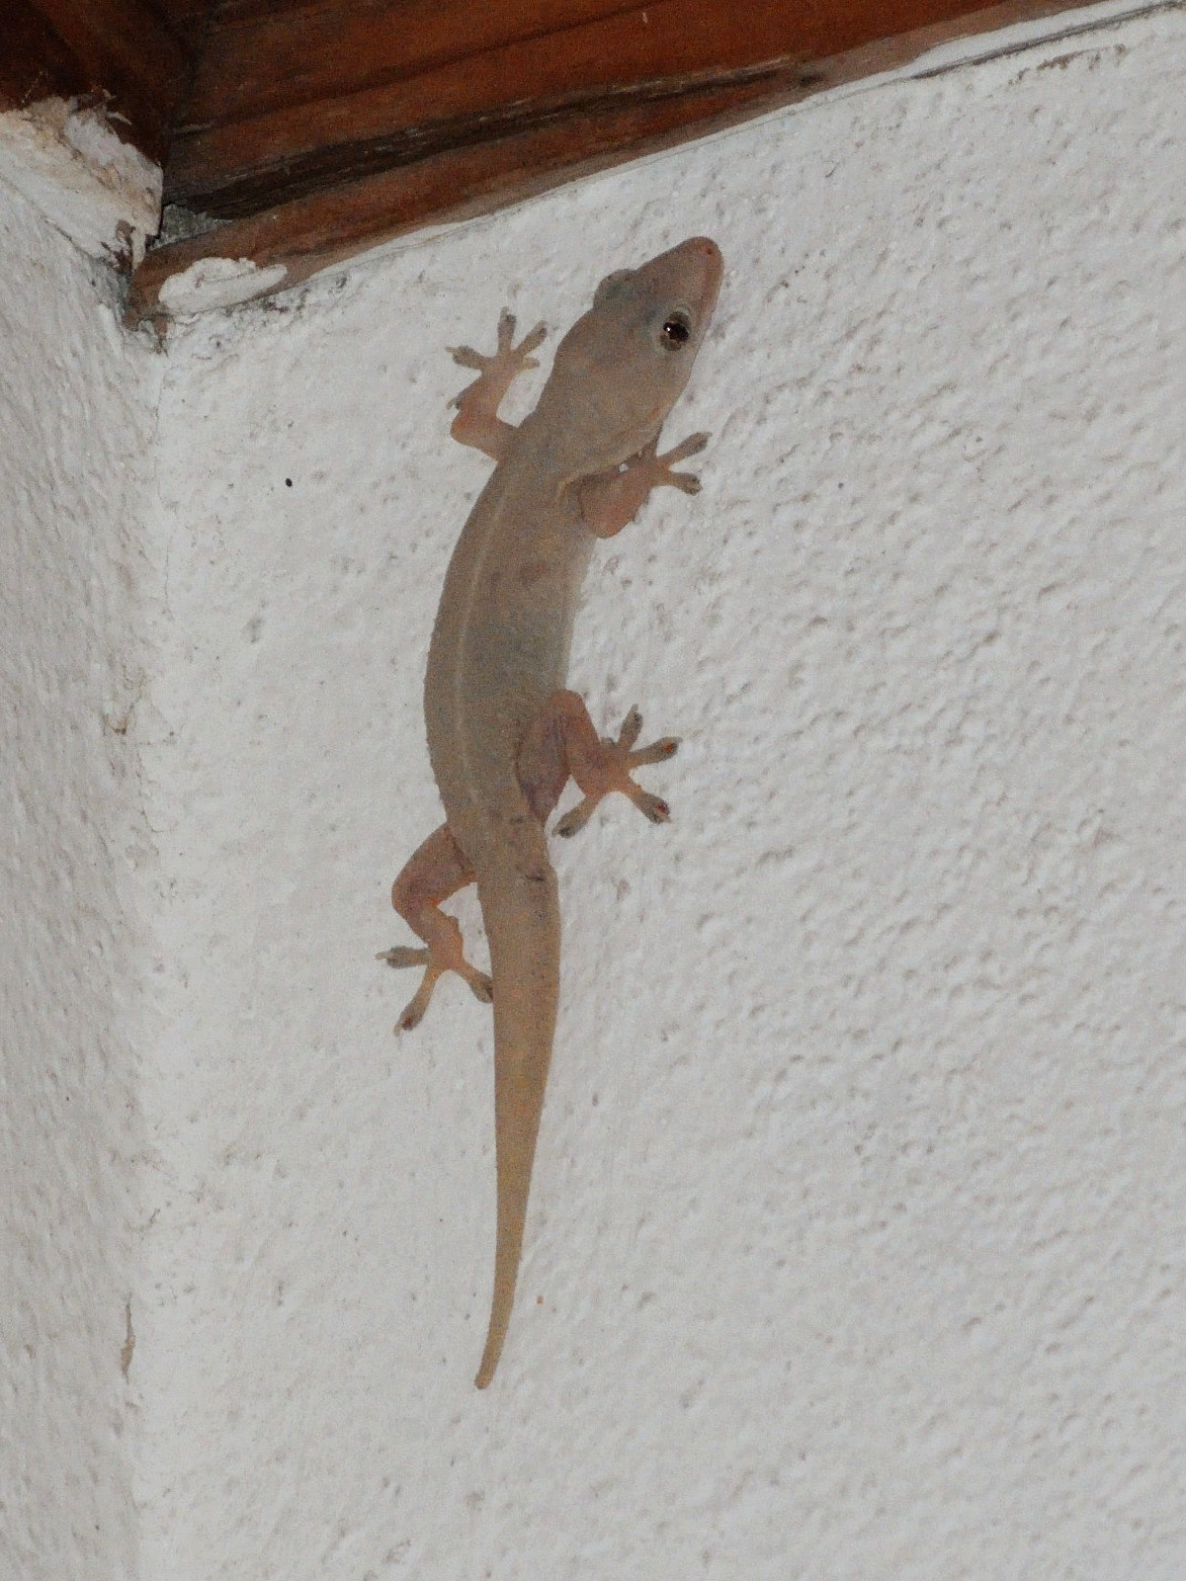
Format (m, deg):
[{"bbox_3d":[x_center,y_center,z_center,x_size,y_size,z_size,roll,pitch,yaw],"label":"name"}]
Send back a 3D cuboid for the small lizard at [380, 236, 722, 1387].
[{"bbox_3d":[-0.008,0.001,0.793,0.031,0.108,0.013,-10,-31,30],"label":"small lizard"}]

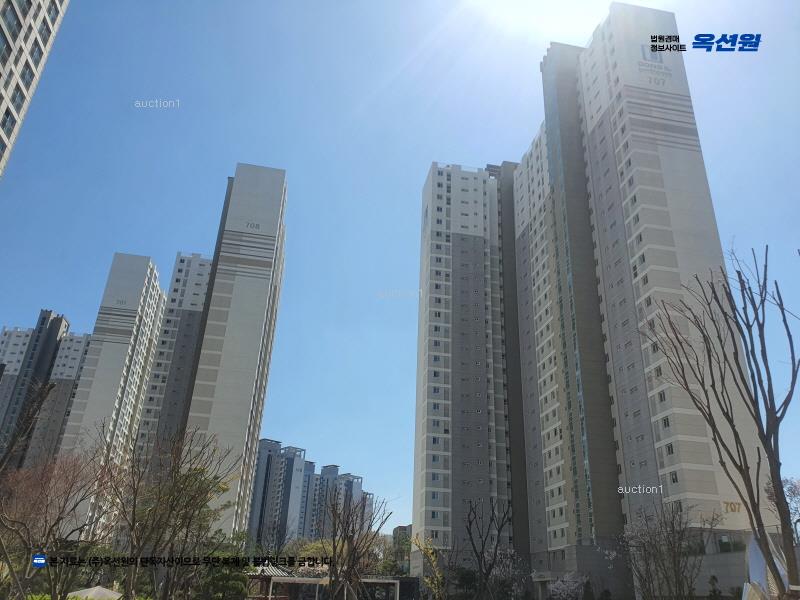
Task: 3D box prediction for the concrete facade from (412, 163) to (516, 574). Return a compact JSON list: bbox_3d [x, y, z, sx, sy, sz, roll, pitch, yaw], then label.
[{"bbox_3d":[13.150,10.940,113.370,18.300,79.400,11.000,7,-25,-9],"label":"concrete facade"}]

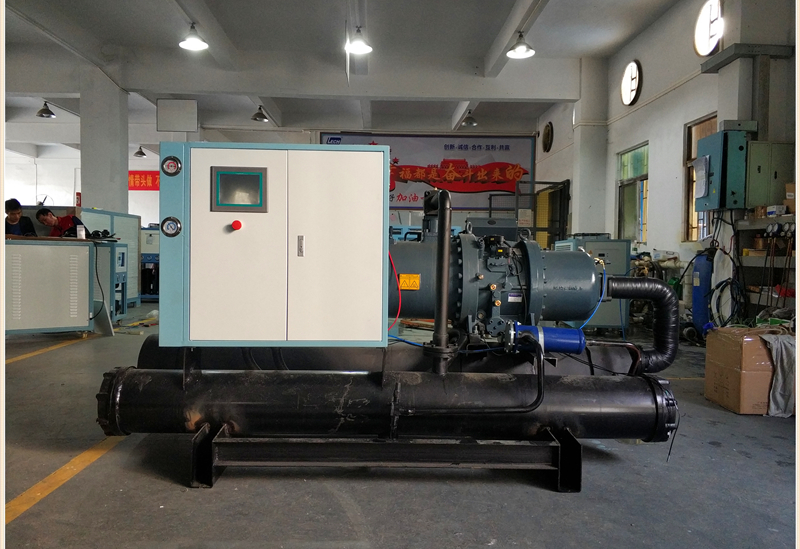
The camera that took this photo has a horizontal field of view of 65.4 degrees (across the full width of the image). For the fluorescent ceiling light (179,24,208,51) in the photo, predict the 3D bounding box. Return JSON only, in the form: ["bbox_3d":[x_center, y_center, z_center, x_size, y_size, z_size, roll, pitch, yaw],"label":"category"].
[{"bbox_3d":[-2.680,-3.095,8.100,0.375,0.335,0.375,1,2,0],"label":"fluorescent ceiling light"}]

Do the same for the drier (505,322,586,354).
[{"bbox_3d":[0.635,0.279,2.720,0.350,0.140,0.140,1,2,0],"label":"drier"}]

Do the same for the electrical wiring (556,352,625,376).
[{"bbox_3d":[0.810,0.378,2.650,0.290,0.105,0.120,1,2,0],"label":"electrical wiring"}]

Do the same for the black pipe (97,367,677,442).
[{"bbox_3d":[-0.047,0.540,2.600,2.300,0.285,0.285,1,0,-1],"label":"black pipe"}]

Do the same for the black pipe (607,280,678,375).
[{"bbox_3d":[1.136,0.239,2.920,0.325,0.445,0.130,1,2,-1],"label":"black pipe"}]

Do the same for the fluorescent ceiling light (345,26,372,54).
[{"bbox_3d":[-0.565,-3.245,8.550,0.385,0.305,0.385,1,0,-3],"label":"fluorescent ceiling light"}]

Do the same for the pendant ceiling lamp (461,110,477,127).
[{"bbox_3d":[1.445,-3.270,13.000,0.350,0.330,0.350,1,2,0],"label":"pendant ceiling lamp"}]

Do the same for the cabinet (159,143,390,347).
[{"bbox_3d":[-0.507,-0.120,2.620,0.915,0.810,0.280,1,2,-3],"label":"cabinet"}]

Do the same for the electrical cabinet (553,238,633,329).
[{"bbox_3d":[2.410,0.100,7.850,0.640,1.090,0.920,1,2,0],"label":"electrical cabinet"}]

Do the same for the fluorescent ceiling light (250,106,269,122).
[{"bbox_3d":[-2.874,-3.319,12.800,0.385,0.295,0.385,1,0,-3],"label":"fluorescent ceiling light"}]

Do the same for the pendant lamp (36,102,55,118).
[{"bbox_3d":[-7.143,-3.342,12.600,0.385,0.295,0.385,1,0,-3],"label":"pendant lamp"}]

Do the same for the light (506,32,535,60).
[{"bbox_3d":[1.676,-3.210,8.650,0.390,0.305,0.390,1,0,-3],"label":"light"}]

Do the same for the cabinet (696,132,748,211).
[{"bbox_3d":[3.527,-1.095,6.910,0.260,0.830,0.620,1,0,-3],"label":"cabinet"}]

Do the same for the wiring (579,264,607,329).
[{"bbox_3d":[0.875,0.100,2.830,0.120,0.295,0.100,1,0,0],"label":"wiring"}]

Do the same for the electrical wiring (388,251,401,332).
[{"bbox_3d":[-0.025,0.073,2.650,0.060,0.350,0.070,1,2,0],"label":"electrical wiring"}]

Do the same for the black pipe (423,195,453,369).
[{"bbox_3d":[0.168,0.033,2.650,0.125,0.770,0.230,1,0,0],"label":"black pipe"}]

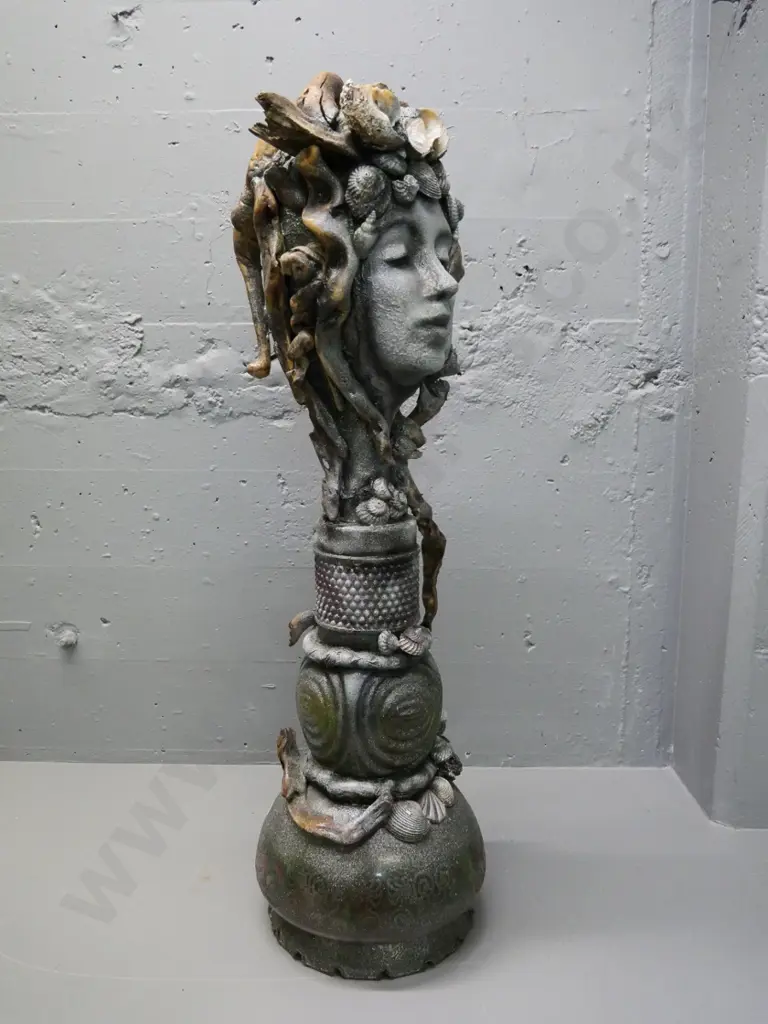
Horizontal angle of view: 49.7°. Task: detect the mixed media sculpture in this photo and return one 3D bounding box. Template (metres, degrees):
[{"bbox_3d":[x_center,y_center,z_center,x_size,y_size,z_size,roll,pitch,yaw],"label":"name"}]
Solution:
[{"bbox_3d":[-0.022,0.012,0.841,0.265,0.835,0.245,7,11,39],"label":"mixed media sculpture"}]

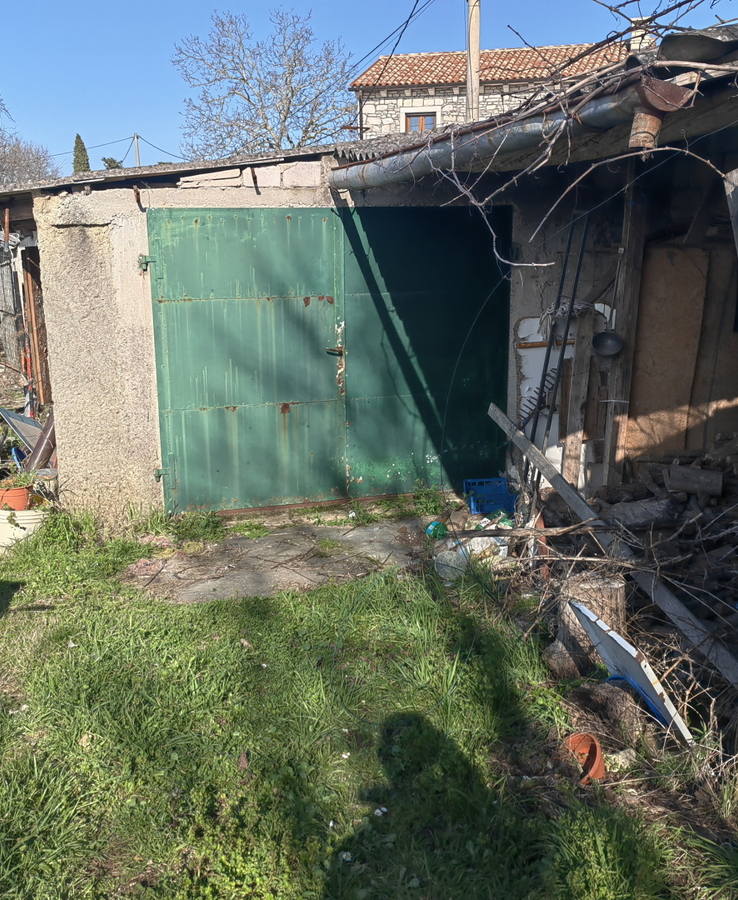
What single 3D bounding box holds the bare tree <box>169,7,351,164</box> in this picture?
[{"bbox_3d":[-2.633,-7.098,23.918,4.800,7.784,4.800,-3,12,-11],"label":"bare tree"}]

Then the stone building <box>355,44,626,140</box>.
[{"bbox_3d":[5.112,-10.263,33.585,9.700,7.660,8.200,2,14,13],"label":"stone building"}]

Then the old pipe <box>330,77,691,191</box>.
[{"bbox_3d":[0.235,-1.232,4.027,0.150,0.200,3.854,-4,14,-13],"label":"old pipe"}]

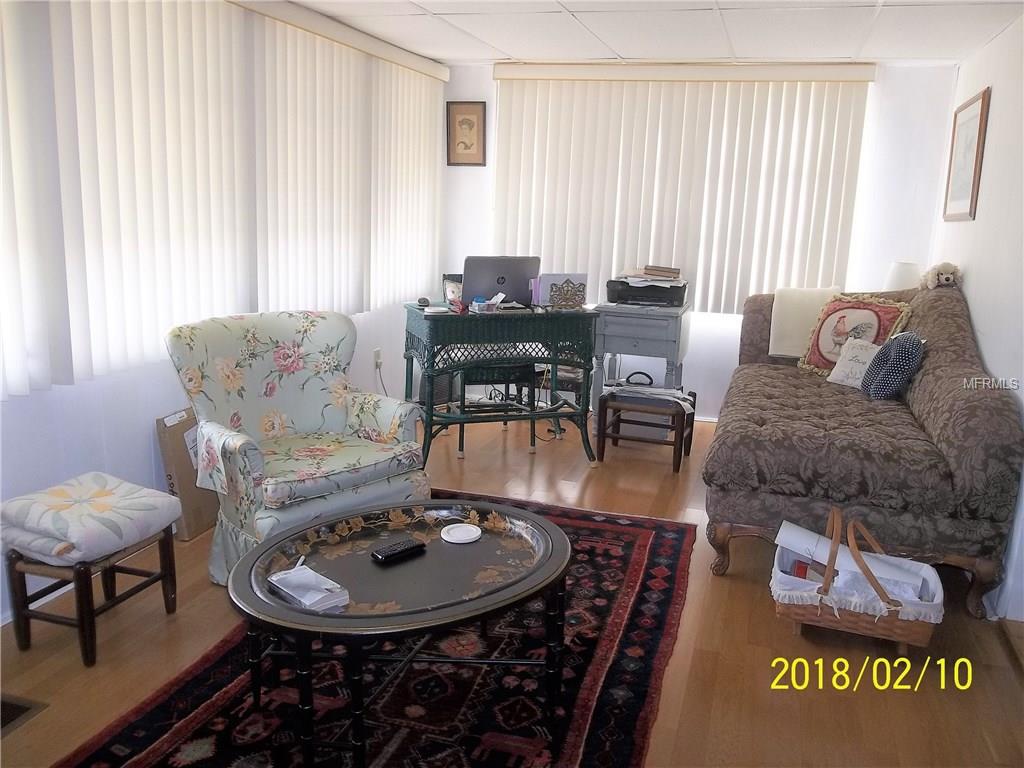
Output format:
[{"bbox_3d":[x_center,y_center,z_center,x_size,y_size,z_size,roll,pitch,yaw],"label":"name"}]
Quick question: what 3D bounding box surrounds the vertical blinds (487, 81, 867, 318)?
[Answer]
[{"bbox_3d":[0.882,-1.100,4.662,2.120,1.310,0.080,7,14,18],"label":"vertical blinds"}]

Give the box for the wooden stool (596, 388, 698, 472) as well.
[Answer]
[{"bbox_3d":[0.651,0.208,3.919,0.395,0.328,0.305,7,14,17],"label":"wooden stool"}]

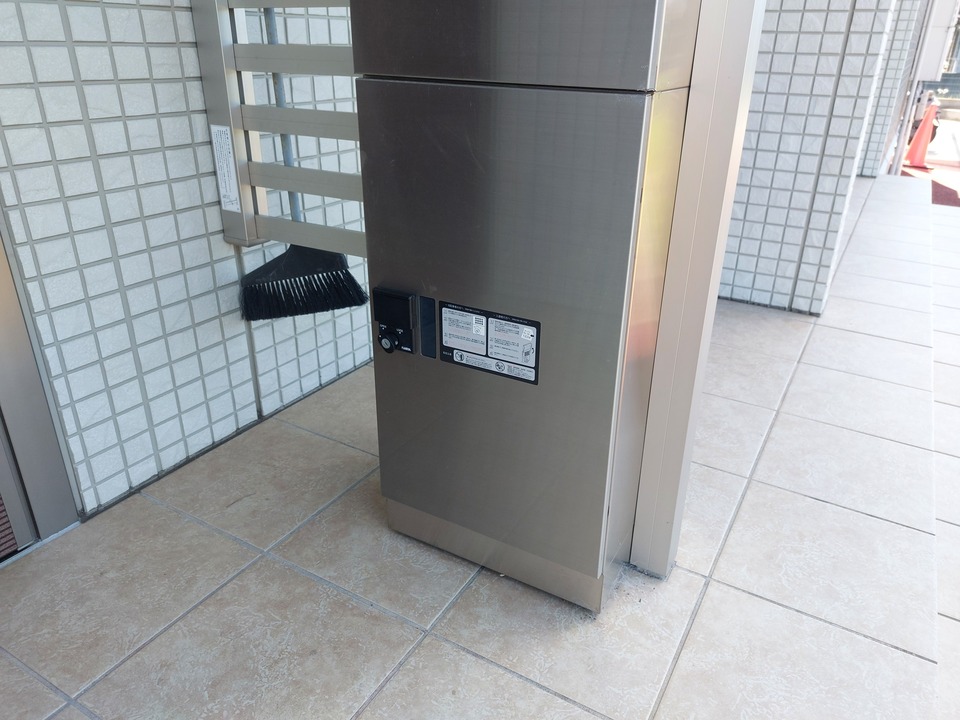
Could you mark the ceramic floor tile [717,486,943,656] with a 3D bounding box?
[{"bbox_3d":[0.540,0.308,1.038,0.284,0.010,0.296,15,28,28],"label":"ceramic floor tile"}]

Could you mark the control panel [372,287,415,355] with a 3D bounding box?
[{"bbox_3d":[-0.116,-0.050,0.894,0.061,0.085,0.020,14,28,27],"label":"control panel"}]

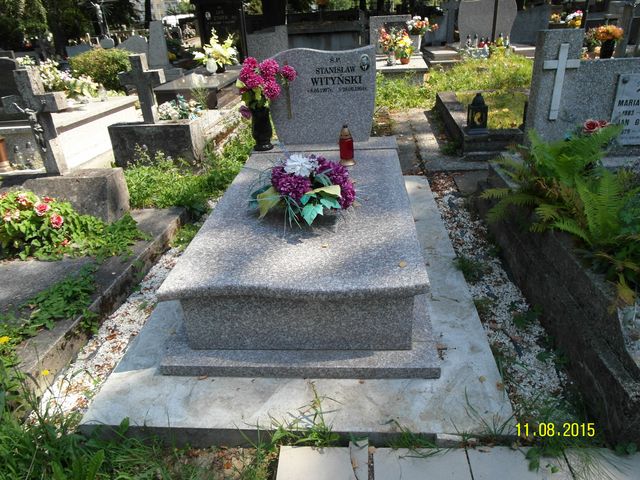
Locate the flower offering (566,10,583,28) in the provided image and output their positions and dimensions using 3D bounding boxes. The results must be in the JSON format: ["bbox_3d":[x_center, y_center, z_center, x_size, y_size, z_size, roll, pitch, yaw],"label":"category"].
[{"bbox_3d":[4.713,-4.075,8.200,0.280,0.280,0.260,-1,29,6],"label":"flower offering"}]

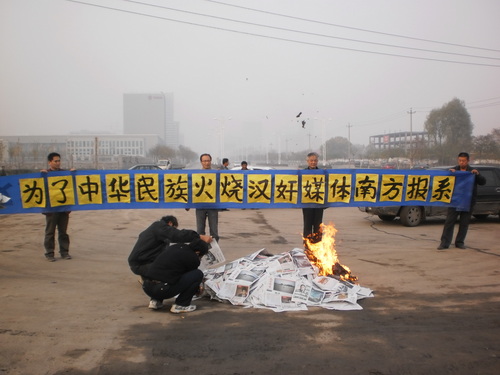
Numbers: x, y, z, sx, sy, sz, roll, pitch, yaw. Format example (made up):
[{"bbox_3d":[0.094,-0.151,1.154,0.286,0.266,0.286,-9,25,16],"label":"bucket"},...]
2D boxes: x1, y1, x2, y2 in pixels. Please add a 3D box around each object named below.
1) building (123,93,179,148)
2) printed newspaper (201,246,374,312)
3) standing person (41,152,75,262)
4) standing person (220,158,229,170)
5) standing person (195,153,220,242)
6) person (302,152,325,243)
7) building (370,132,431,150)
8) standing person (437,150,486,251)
[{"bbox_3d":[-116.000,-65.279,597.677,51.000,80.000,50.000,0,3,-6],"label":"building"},{"bbox_3d":[0.410,1.036,6.253,2.000,0.450,1.600,0,3,0],"label":"printed newspaper"},{"bbox_3d":[-3.065,0.308,8.322,0.560,1.720,0.420,-1,3,-11],"label":"standing person"},{"bbox_3d":[-0.817,-0.077,17.014,0.320,1.710,0.500,0,3,6],"label":"standing person"},{"bbox_3d":[-0.732,0.288,8.872,0.540,1.710,0.380,0,3,-6],"label":"standing person"},{"bbox_3d":[1.081,0.278,8.871,0.540,1.730,0.380,0,3,-3],"label":"person"},{"bbox_3d":[74.300,-17.723,253.461,17.000,15.800,36.000,-1,3,-14],"label":"building"},{"bbox_3d":[3.821,0.251,9.371,0.720,1.740,0.450,0,3,9],"label":"standing person"}]

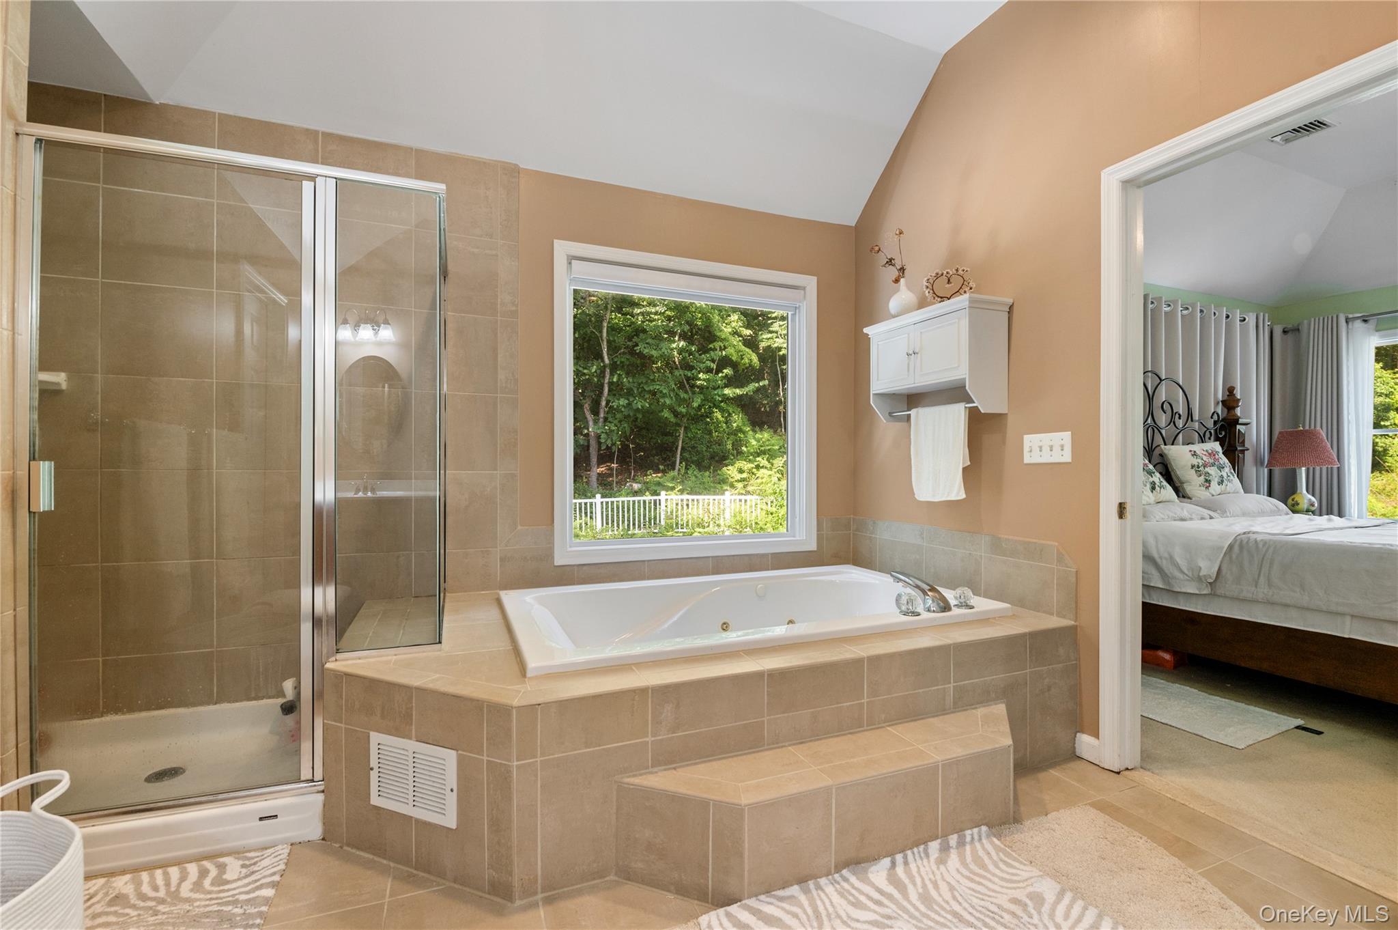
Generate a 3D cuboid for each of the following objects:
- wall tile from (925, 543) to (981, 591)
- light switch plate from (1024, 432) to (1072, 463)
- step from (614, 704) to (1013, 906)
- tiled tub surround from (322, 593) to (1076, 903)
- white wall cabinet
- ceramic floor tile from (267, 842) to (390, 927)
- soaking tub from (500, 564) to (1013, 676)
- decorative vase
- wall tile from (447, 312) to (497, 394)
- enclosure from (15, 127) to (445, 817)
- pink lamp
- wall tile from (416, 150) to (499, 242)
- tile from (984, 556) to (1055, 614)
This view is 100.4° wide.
[{"bbox_3d":[1.163,0.477,2.668,0.012,0.181,0.332,0,0,-22],"label":"wall tile"},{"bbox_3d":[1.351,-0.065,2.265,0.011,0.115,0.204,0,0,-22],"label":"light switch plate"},{"bbox_3d":[0.453,0.924,1.615,1.344,0.247,0.239,0,0,-22],"label":"step"},{"bbox_3d":[0.035,0.832,2.233,2.476,0.494,1.537,0,0,-22],"label":"tiled tub surround"},{"bbox_3d":[1.050,-0.442,2.634,0.233,0.459,0.642,0,0,-22],"label":"white wall cabinet"},{"bbox_3d":[-0.964,1.044,1.475,0.338,0.012,0.326,0,0,-22],"label":"ceramic floor tile"},{"bbox_3d":[0.185,0.783,2.457,1.880,0.458,1.113,0,0,-22],"label":"soaking tub"},{"bbox_3d":[0.988,-0.789,2.808,0.131,0.216,0.131,0,0,-22],"label":"decorative vase"},{"bbox_3d":[-1.083,-0.502,2.614,0.347,0.350,0.011,0,0,-22],"label":"wall tile"},{"bbox_3d":[-1.432,0.027,2.045,1.016,1.831,0.813,0,0,-22],"label":"enclosure"},{"bbox_3d":[4.689,0.044,4.523,0.395,0.690,0.395,0,0,-22],"label":"pink lamp"},{"bbox_3d":[-1.062,-1.182,2.558,0.342,0.345,0.012,0,0,-22],"label":"wall tile"},{"bbox_3d":[1.302,0.491,2.384,0.011,0.198,0.341,0,0,-22],"label":"tile"}]

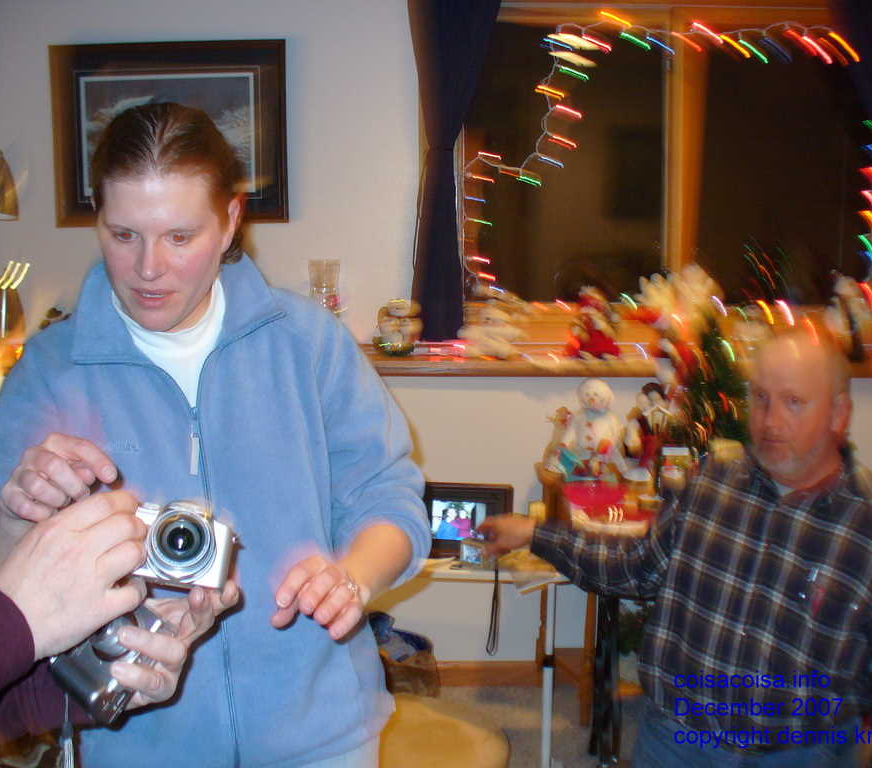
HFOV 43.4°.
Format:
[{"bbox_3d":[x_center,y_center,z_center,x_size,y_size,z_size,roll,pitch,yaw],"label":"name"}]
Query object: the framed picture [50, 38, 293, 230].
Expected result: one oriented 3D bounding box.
[{"bbox_3d":[-0.848,-0.797,3.478,0.745,0.565,0.030,0,9,0],"label":"framed picture"}]

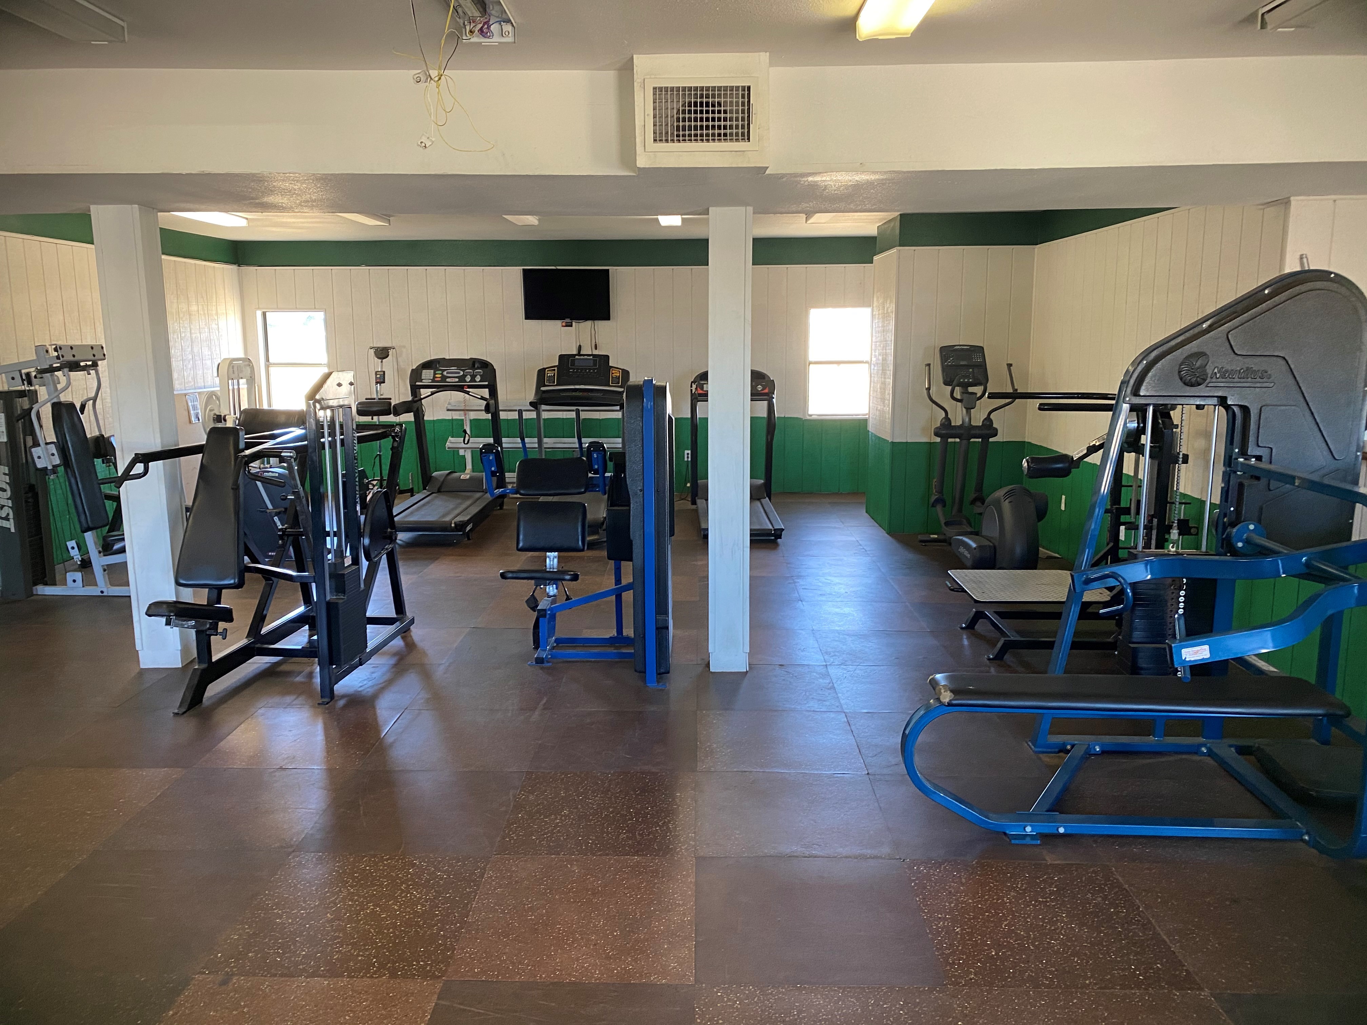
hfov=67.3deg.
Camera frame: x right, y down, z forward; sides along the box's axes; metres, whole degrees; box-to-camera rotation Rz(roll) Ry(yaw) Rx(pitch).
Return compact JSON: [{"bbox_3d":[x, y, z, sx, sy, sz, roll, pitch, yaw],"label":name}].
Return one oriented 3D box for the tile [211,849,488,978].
[{"bbox_3d":[-0.879,1.087,2.791,0.610,0.014,0.610,0,10,1],"label":"tile"}]

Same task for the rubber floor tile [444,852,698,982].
[{"bbox_3d":[-0.272,1.090,2.783,0.610,0.012,0.610,0,10,1],"label":"rubber floor tile"}]

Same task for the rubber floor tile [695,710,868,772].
[{"bbox_3d":[0.360,0.888,3.966,0.610,0.014,0.610,0,10,1],"label":"rubber floor tile"}]

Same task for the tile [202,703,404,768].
[{"bbox_3d":[-1.469,0.880,4.008,0.610,0.012,0.610,0,10,1],"label":"tile"}]

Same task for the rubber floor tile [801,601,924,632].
[{"bbox_3d":[1.005,0.584,5.767,0.610,0.012,0.610,0,10,1],"label":"rubber floor tile"}]

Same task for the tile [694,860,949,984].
[{"bbox_3d":[0.338,1.093,2.772,0.610,0.012,0.610,0,10,1],"label":"tile"}]

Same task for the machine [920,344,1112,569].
[{"bbox_3d":[2.229,-0.416,7.523,0.720,1.610,1.950,0,10,-1],"label":"machine"}]

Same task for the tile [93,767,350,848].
[{"bbox_3d":[-1.591,1.055,3.667,0.655,0.012,0.655,0,10,1],"label":"tile"}]

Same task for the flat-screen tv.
[{"bbox_3d":[-1.200,-2.251,10.633,0.895,0.515,0.070,0,13,1],"label":"flat-screen tv"}]

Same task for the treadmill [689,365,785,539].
[{"bbox_3d":[0.488,-0.600,9.326,0.820,1.350,2.000,0,10,1],"label":"treadmill"}]

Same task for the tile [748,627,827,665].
[{"bbox_3d":[0.380,0.682,5.160,0.610,0.014,0.610,0,10,1],"label":"tile"}]

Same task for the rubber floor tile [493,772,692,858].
[{"bbox_3d":[-0.261,0.988,3.384,0.610,0.012,0.610,0,10,1],"label":"rubber floor tile"}]

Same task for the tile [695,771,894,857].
[{"bbox_3d":[0.374,1.068,3.636,0.655,0.012,0.655,0,10,1],"label":"tile"}]

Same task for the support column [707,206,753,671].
[{"bbox_3d":[0.212,-0.305,4.707,0.190,2.095,0.195,0,10,1],"label":"support column"}]

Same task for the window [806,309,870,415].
[{"bbox_3d":[1.552,-1.473,10.080,0.630,1.050,0.100,0,10,1],"label":"window"}]

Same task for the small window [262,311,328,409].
[{"bbox_3d":[-3.826,-1.458,10.120,0.650,1.050,0.100,0,10,1],"label":"small window"}]

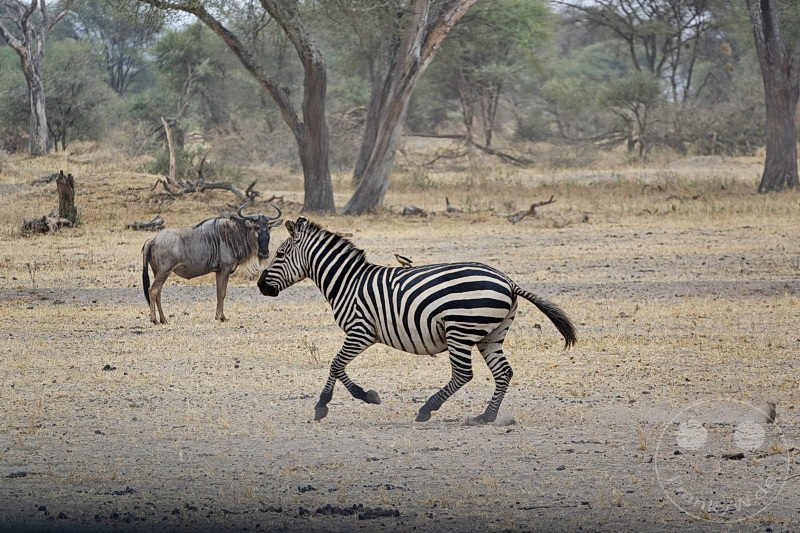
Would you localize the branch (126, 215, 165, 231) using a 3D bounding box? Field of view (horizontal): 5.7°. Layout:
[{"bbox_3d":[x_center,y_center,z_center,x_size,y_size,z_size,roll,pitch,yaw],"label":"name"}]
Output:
[{"bbox_3d":[-5.744,-0.993,181.000,0.860,0.360,0.360,0,1,0],"label":"branch"}]

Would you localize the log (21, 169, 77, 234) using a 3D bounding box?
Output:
[{"bbox_3d":[-7.889,-1.459,180.000,1.250,1.480,0.900,0,1,0],"label":"log"}]

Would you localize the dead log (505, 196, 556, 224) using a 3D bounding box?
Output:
[{"bbox_3d":[3.157,-1.355,194.000,1.260,0.680,0.500,0,1,0],"label":"dead log"}]

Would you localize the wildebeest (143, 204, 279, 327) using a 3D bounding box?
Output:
[{"bbox_3d":[-2.139,-0.034,91.000,1.550,1.380,0.550,0,1,-22],"label":"wildebeest"}]

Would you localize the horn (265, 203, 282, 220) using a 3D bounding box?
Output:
[{"bbox_3d":[-1.437,-0.625,91.100,0.200,0.200,0.140,0,1,0],"label":"horn"}]

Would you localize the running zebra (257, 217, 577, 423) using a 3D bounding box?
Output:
[{"bbox_3d":[0.117,0.377,57.000,2.240,1.470,0.520,0,1,10],"label":"running zebra"}]

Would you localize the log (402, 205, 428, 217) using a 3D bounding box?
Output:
[{"bbox_3d":[0.406,-1.466,210.000,0.680,0.310,0.400,0,1,0],"label":"log"}]

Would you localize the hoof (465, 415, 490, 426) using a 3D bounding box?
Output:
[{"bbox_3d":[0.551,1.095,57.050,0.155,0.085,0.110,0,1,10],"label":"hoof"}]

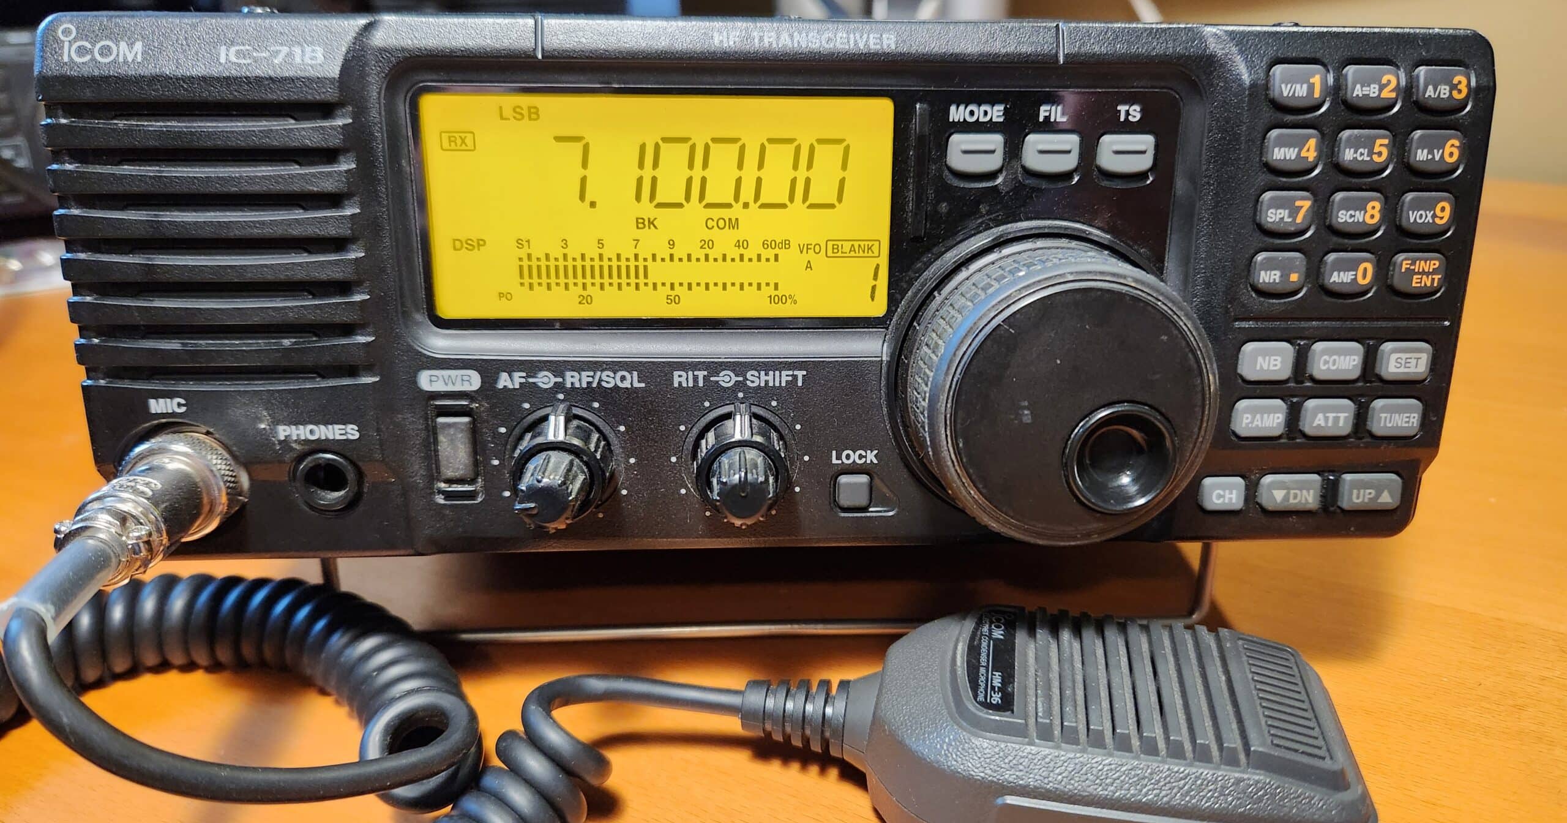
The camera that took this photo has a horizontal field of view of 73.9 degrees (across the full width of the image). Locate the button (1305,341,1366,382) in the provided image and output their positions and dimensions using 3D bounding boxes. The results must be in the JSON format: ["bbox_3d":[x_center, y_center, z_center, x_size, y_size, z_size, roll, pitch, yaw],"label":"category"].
[{"bbox_3d":[0.099,-0.009,0.188,0.009,0.007,0.004,-1,13,-5],"label":"button"}]

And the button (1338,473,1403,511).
[{"bbox_3d":[0.111,0.015,0.197,0.011,0.007,0.003,-1,14,-3],"label":"button"}]

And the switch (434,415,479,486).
[{"bbox_3d":[-0.056,0.006,0.181,0.006,0.012,0.005,-1,13,-5],"label":"switch"}]

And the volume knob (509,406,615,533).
[{"bbox_3d":[-0.038,0.011,0.173,0.018,0.019,0.021,-1,14,-3],"label":"volume knob"}]

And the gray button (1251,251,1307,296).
[{"bbox_3d":[0.087,-0.024,0.184,0.009,0.008,0.004,-1,13,-5],"label":"gray button"}]

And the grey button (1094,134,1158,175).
[{"bbox_3d":[0.058,-0.043,0.177,0.009,0.007,0.004,-1,13,-5],"label":"grey button"}]

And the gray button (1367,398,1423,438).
[{"bbox_3d":[0.112,0.001,0.192,0.008,0.007,0.004,-1,13,-5],"label":"gray button"}]

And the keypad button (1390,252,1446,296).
[{"bbox_3d":[0.112,-0.024,0.185,0.009,0.007,0.003,-1,14,-3],"label":"keypad button"}]

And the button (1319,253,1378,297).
[{"bbox_3d":[0.100,-0.024,0.185,0.008,0.008,0.004,-1,13,-5],"label":"button"}]

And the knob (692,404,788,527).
[{"bbox_3d":[-0.007,0.010,0.174,0.016,0.017,0.021,-1,13,-5],"label":"knob"}]

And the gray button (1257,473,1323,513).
[{"bbox_3d":[0.096,0.015,0.197,0.011,0.007,0.004,-1,13,-5],"label":"gray button"}]

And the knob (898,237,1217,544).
[{"bbox_3d":[0.045,-0.003,0.174,0.049,0.049,0.021,-1,14,-3],"label":"knob"}]

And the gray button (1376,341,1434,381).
[{"bbox_3d":[0.112,-0.009,0.188,0.009,0.007,0.003,-1,14,-3],"label":"gray button"}]

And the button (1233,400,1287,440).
[{"bbox_3d":[0.086,0.001,0.189,0.009,0.007,0.003,-1,14,-3],"label":"button"}]

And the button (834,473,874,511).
[{"bbox_3d":[0.013,0.014,0.189,0.006,0.006,0.003,-1,14,-3],"label":"button"}]

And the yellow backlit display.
[{"bbox_3d":[-0.021,-0.035,0.178,0.078,0.037,0.004,-1,14,-3],"label":"yellow backlit display"}]

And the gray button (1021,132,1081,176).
[{"bbox_3d":[0.045,-0.043,0.176,0.009,0.007,0.004,-1,13,-5],"label":"gray button"}]

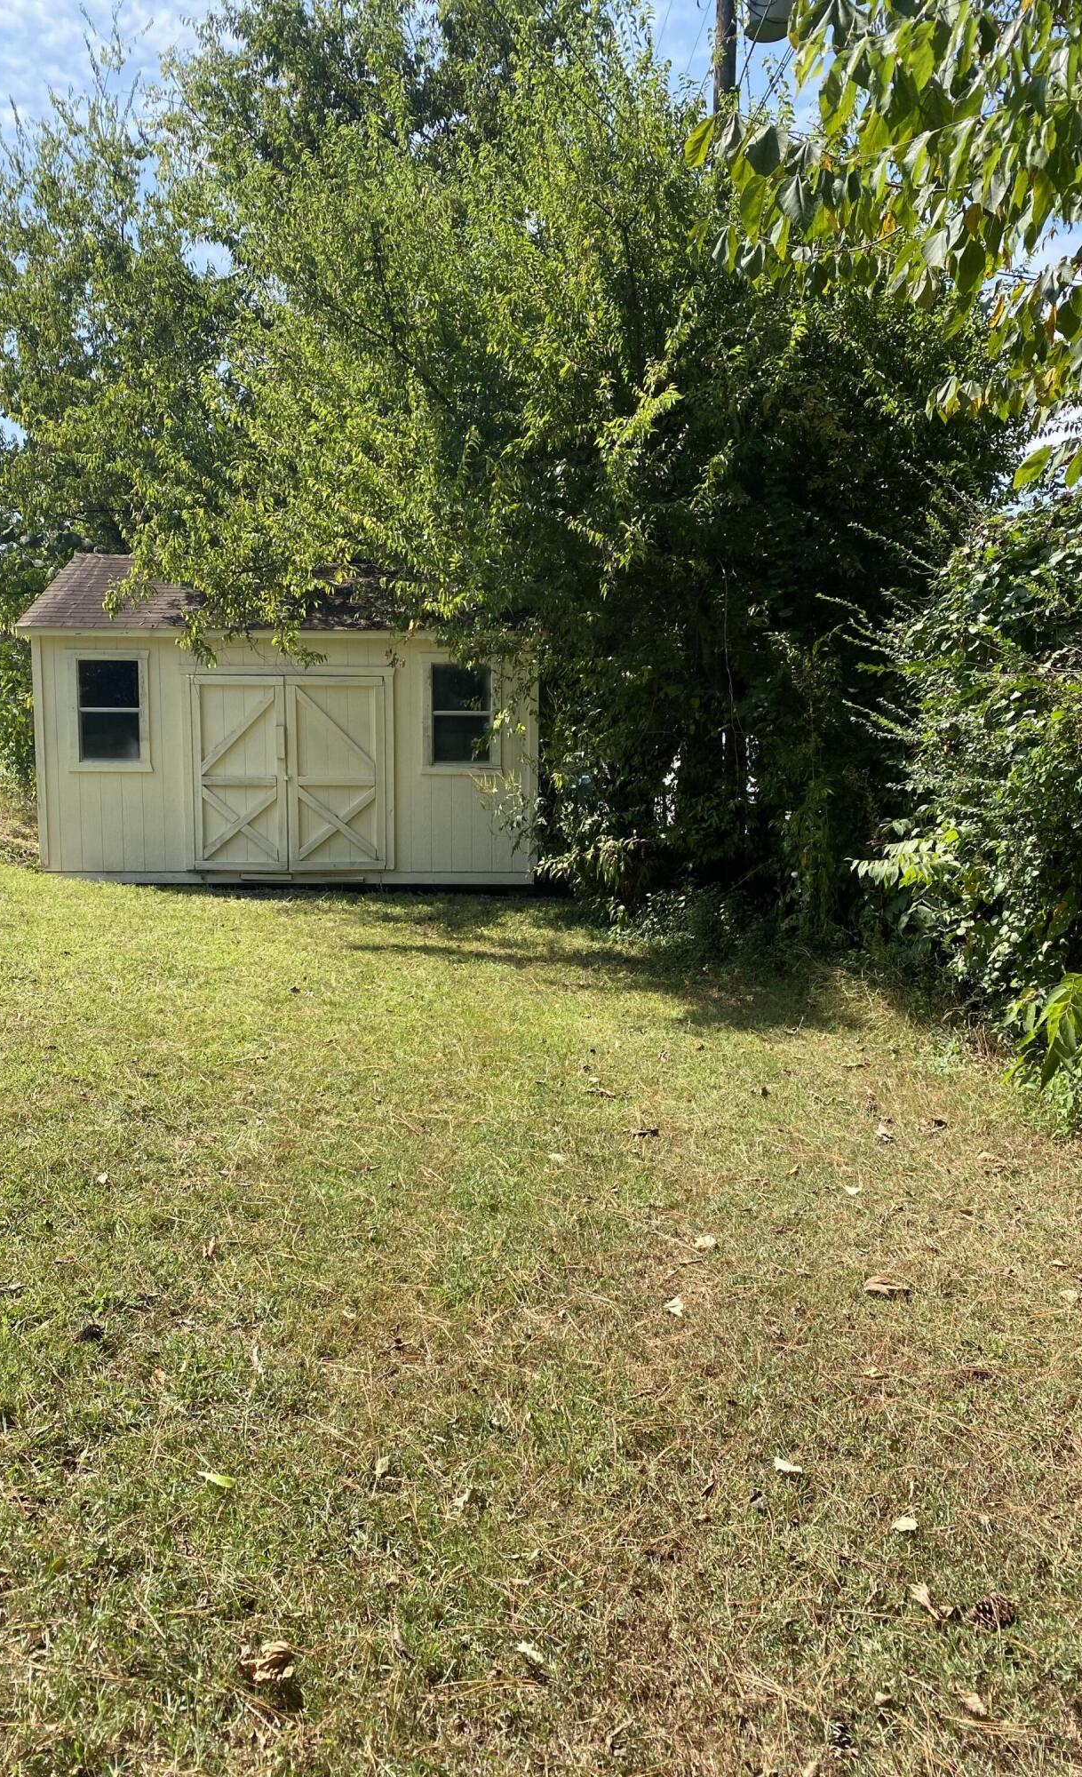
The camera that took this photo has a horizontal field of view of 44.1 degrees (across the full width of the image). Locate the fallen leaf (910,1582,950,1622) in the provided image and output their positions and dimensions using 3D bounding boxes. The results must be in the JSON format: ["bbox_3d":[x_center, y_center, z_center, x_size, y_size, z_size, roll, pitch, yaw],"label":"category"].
[{"bbox_3d":[0.670,1.229,2.299,0.050,0.025,0.080,-2,8,-18],"label":"fallen leaf"}]

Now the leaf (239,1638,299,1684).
[{"bbox_3d":[-0.436,1.236,2.134,0.100,0.040,0.065,-1,8,-11],"label":"leaf"}]

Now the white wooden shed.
[{"bbox_3d":[-2.573,-1.966,14.960,5.120,3.440,3.970,0,8,-3],"label":"white wooden shed"}]

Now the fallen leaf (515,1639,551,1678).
[{"bbox_3d":[-0.012,1.244,2.162,0.045,0.020,0.065,-5,10,-38],"label":"fallen leaf"}]

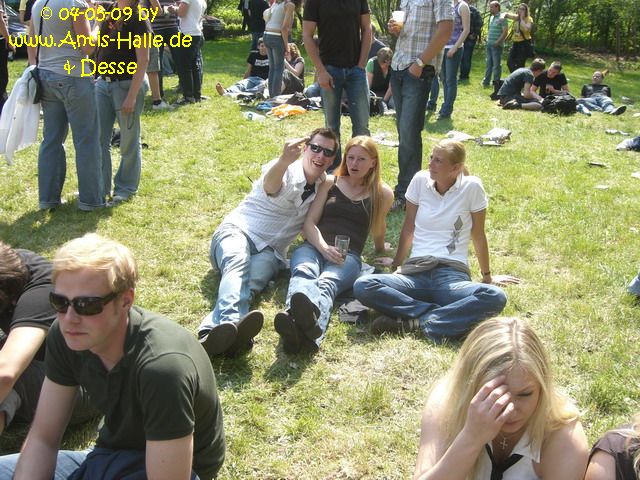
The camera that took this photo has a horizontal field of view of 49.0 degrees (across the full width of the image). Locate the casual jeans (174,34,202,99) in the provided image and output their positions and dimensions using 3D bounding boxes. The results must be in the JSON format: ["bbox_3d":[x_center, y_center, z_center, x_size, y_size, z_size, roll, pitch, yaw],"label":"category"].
[{"bbox_3d":[-2.004,-2.647,10.750,0.370,1.000,0.380,-2,18,-12],"label":"casual jeans"}]

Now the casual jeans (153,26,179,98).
[{"bbox_3d":[-2.341,-2.716,10.750,0.430,1.040,0.310,-4,19,-19],"label":"casual jeans"}]

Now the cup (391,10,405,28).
[{"bbox_3d":[0.540,-1.538,4.900,0.092,0.125,0.092,2,18,-1],"label":"cup"}]

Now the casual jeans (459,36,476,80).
[{"bbox_3d":[3.359,-4.133,16.000,0.360,1.000,0.370,4,18,6],"label":"casual jeans"}]

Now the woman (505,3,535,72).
[{"bbox_3d":[4.089,-3.986,14.400,0.580,1.670,0.450,14,21,33],"label":"woman"}]

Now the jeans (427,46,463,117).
[{"bbox_3d":[1.820,-2.283,10.150,0.380,0.970,0.400,-6,20,-25],"label":"jeans"}]

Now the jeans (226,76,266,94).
[{"bbox_3d":[-1.174,-2.564,11.700,0.760,0.270,0.460,-11,22,-36],"label":"jeans"}]

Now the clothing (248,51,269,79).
[{"bbox_3d":[-0.948,-2.956,11.900,0.500,0.500,0.290,6,18,12],"label":"clothing"}]

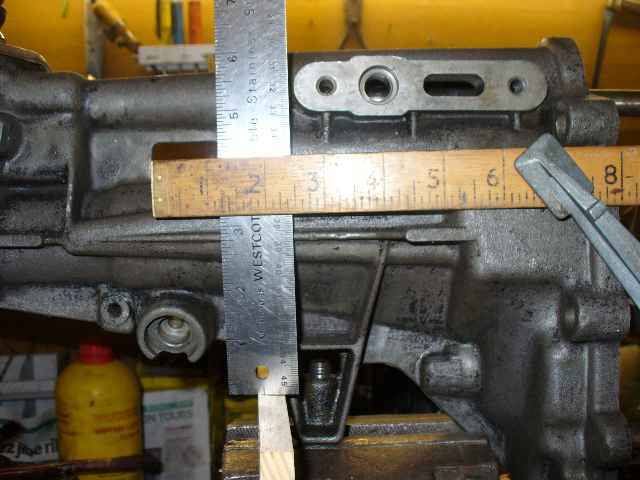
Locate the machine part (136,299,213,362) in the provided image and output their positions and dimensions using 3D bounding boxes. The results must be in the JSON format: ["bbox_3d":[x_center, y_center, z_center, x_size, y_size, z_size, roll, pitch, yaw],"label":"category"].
[{"bbox_3d":[-0.066,0.042,0.316,0.032,0.028,0.023,0,1,0],"label":"machine part"}]

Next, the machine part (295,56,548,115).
[{"bbox_3d":[0.045,-0.070,0.311,0.114,0.026,0.014,0,1,0],"label":"machine part"}]

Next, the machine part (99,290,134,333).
[{"bbox_3d":[-0.094,0.033,0.317,0.017,0.019,0.013,0,1,0],"label":"machine part"}]

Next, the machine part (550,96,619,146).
[{"bbox_3d":[0.121,-0.054,0.314,0.024,0.022,0.022,0,1,0],"label":"machine part"}]

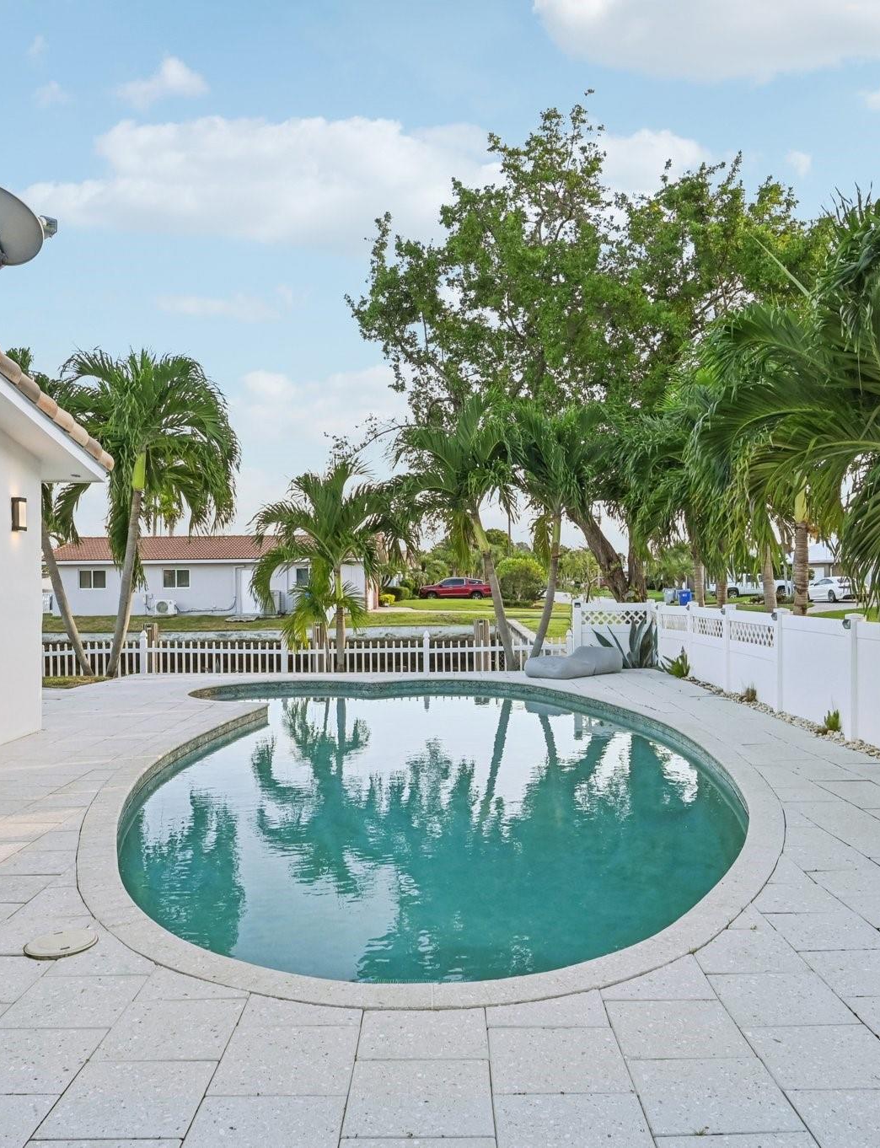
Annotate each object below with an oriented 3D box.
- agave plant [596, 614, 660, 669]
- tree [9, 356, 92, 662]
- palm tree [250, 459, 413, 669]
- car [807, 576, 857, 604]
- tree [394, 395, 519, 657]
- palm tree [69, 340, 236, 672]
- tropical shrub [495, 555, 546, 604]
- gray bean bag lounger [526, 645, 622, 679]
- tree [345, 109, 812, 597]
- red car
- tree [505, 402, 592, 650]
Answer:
[{"bbox_3d":[3.200,1.180,15.700,1.120,0.900,1.000,0,-1,0],"label":"agave plant"},{"bbox_3d":[-6.770,-1.020,14.950,2.300,5.350,2.300,0,0,0],"label":"tree"},{"bbox_3d":[-1.760,-0.160,14.950,2.700,3.500,2.600,0,0,0],"label":"palm tree"},{"bbox_3d":[22.500,0.880,51.900,1.850,1.430,4.700,0,0,-7],"label":"car"},{"bbox_3d":[0.300,-0.680,15.300,2.150,4.600,2.200,0,-1,0],"label":"tree"},{"bbox_3d":[-4.630,-0.990,14.500,2.750,5.200,2.800,0,-1,0],"label":"palm tree"},{"bbox_3d":[5.050,0.350,57.000,3.200,3.100,3.100,0,-1,0],"label":"tropical shrub"},{"bbox_3d":[2.190,1.410,14.650,0.820,0.440,1.550,0,-1,41],"label":"gray bean bag lounger"},{"bbox_3d":[3.300,-4.500,20.500,10.600,12.200,9.800,0,0,0],"label":"tree"},{"bbox_3d":[1.270,1.150,66.000,5.300,1.760,1.950,0,-1,-3],"label":"red car"},{"bbox_3d":[1.830,-0.680,15.000,1.800,4.300,1.900,0,0,0],"label":"tree"}]

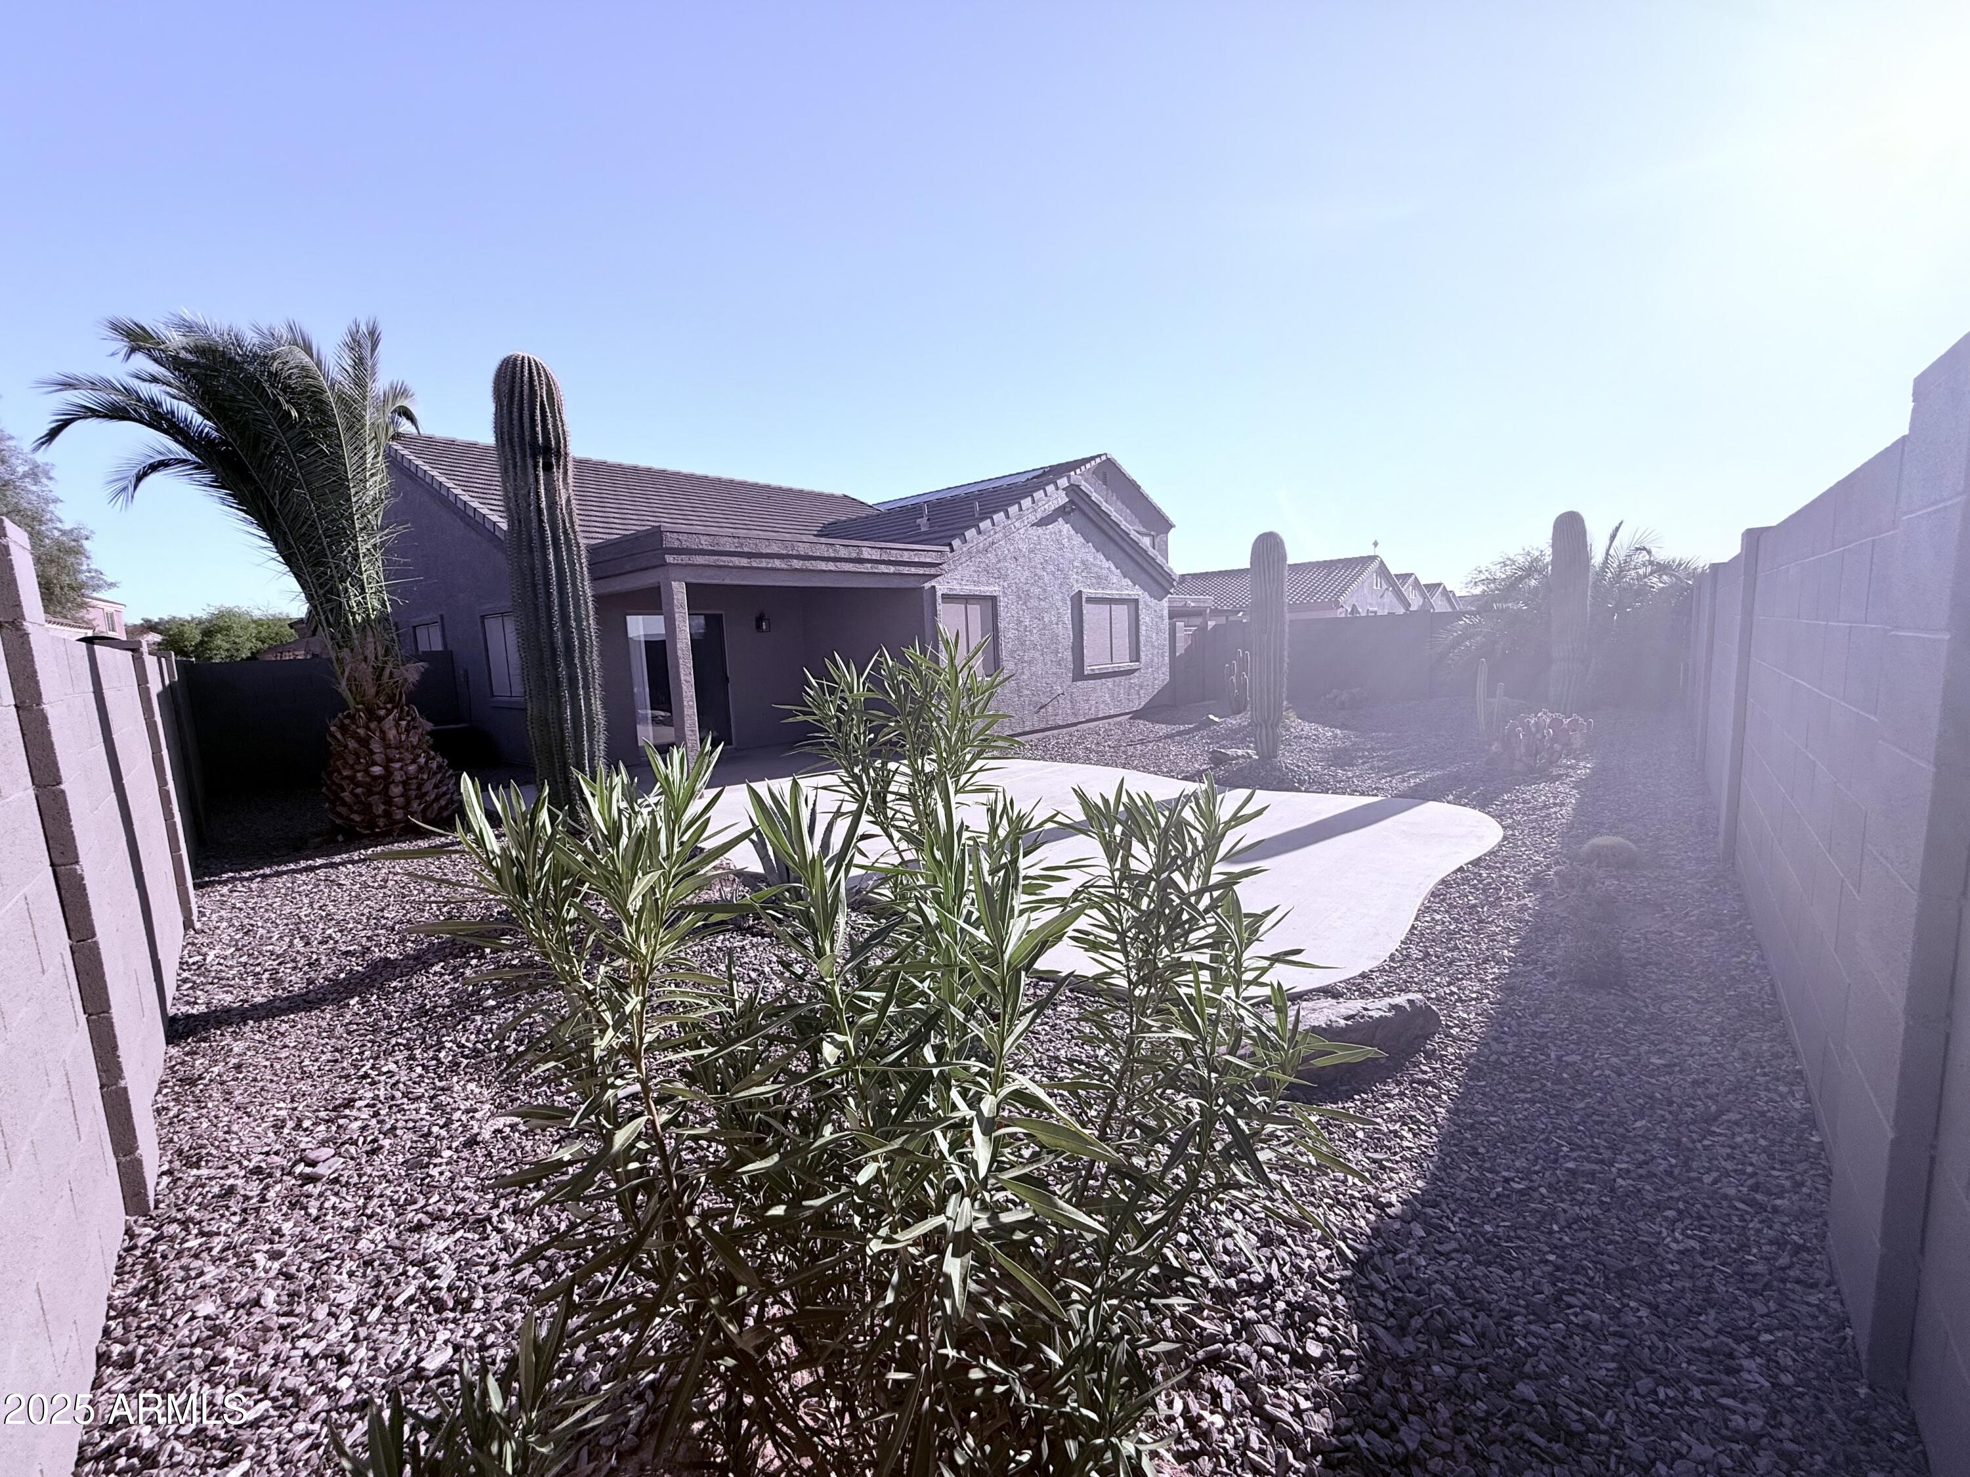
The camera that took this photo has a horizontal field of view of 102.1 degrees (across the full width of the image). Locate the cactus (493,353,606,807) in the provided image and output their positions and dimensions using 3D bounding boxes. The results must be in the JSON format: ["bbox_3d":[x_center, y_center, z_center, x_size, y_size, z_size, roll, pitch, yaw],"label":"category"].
[{"bbox_3d":[-2.517,-0.617,4.686,0.430,3.119,0.430,-6,8,-27],"label":"cactus"}]

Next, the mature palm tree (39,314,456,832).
[{"bbox_3d":[-6.272,-1.351,7.066,2.700,4.502,2.500,-9,10,-40],"label":"mature palm tree"}]

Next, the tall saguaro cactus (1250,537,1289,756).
[{"bbox_3d":[2.647,-0.865,7.449,0.350,2.104,0.350,0,8,20],"label":"tall saguaro cactus"}]

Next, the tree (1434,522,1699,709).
[{"bbox_3d":[7.900,-1.572,10.811,2.900,2.617,2.800,3,9,36],"label":"tree"}]

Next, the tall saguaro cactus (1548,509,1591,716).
[{"bbox_3d":[6.519,-1.277,8.912,0.370,2.473,0.370,3,9,36],"label":"tall saguaro cactus"}]

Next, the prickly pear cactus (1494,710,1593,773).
[{"bbox_3d":[5.174,-0.005,7.348,0.750,0.503,0.650,3,9,35],"label":"prickly pear cactus"}]

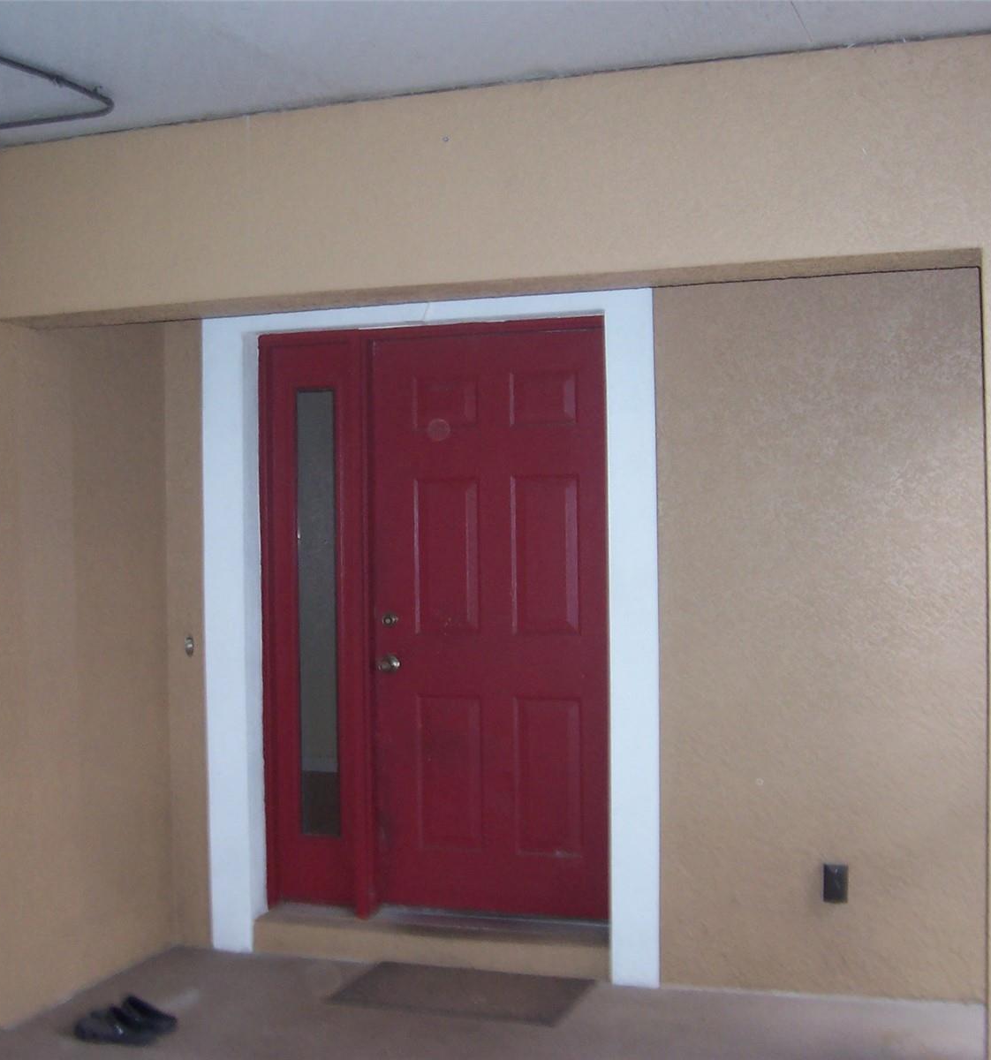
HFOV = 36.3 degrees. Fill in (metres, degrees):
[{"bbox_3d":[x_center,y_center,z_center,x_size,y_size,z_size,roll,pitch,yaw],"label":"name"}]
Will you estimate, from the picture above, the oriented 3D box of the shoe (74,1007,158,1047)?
[{"bbox_3d":[-1.120,1.456,4.441,0.260,0.075,0.098,-1,0,24],"label":"shoe"}]

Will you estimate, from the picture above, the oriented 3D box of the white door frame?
[{"bbox_3d":[-0.238,0.362,5.223,1.636,2.266,0.140,-1,0,18],"label":"white door frame"}]

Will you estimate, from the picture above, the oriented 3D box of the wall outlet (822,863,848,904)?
[{"bbox_3d":[1.064,1.111,4.728,0.073,0.117,0.030,-1,0,18],"label":"wall outlet"}]

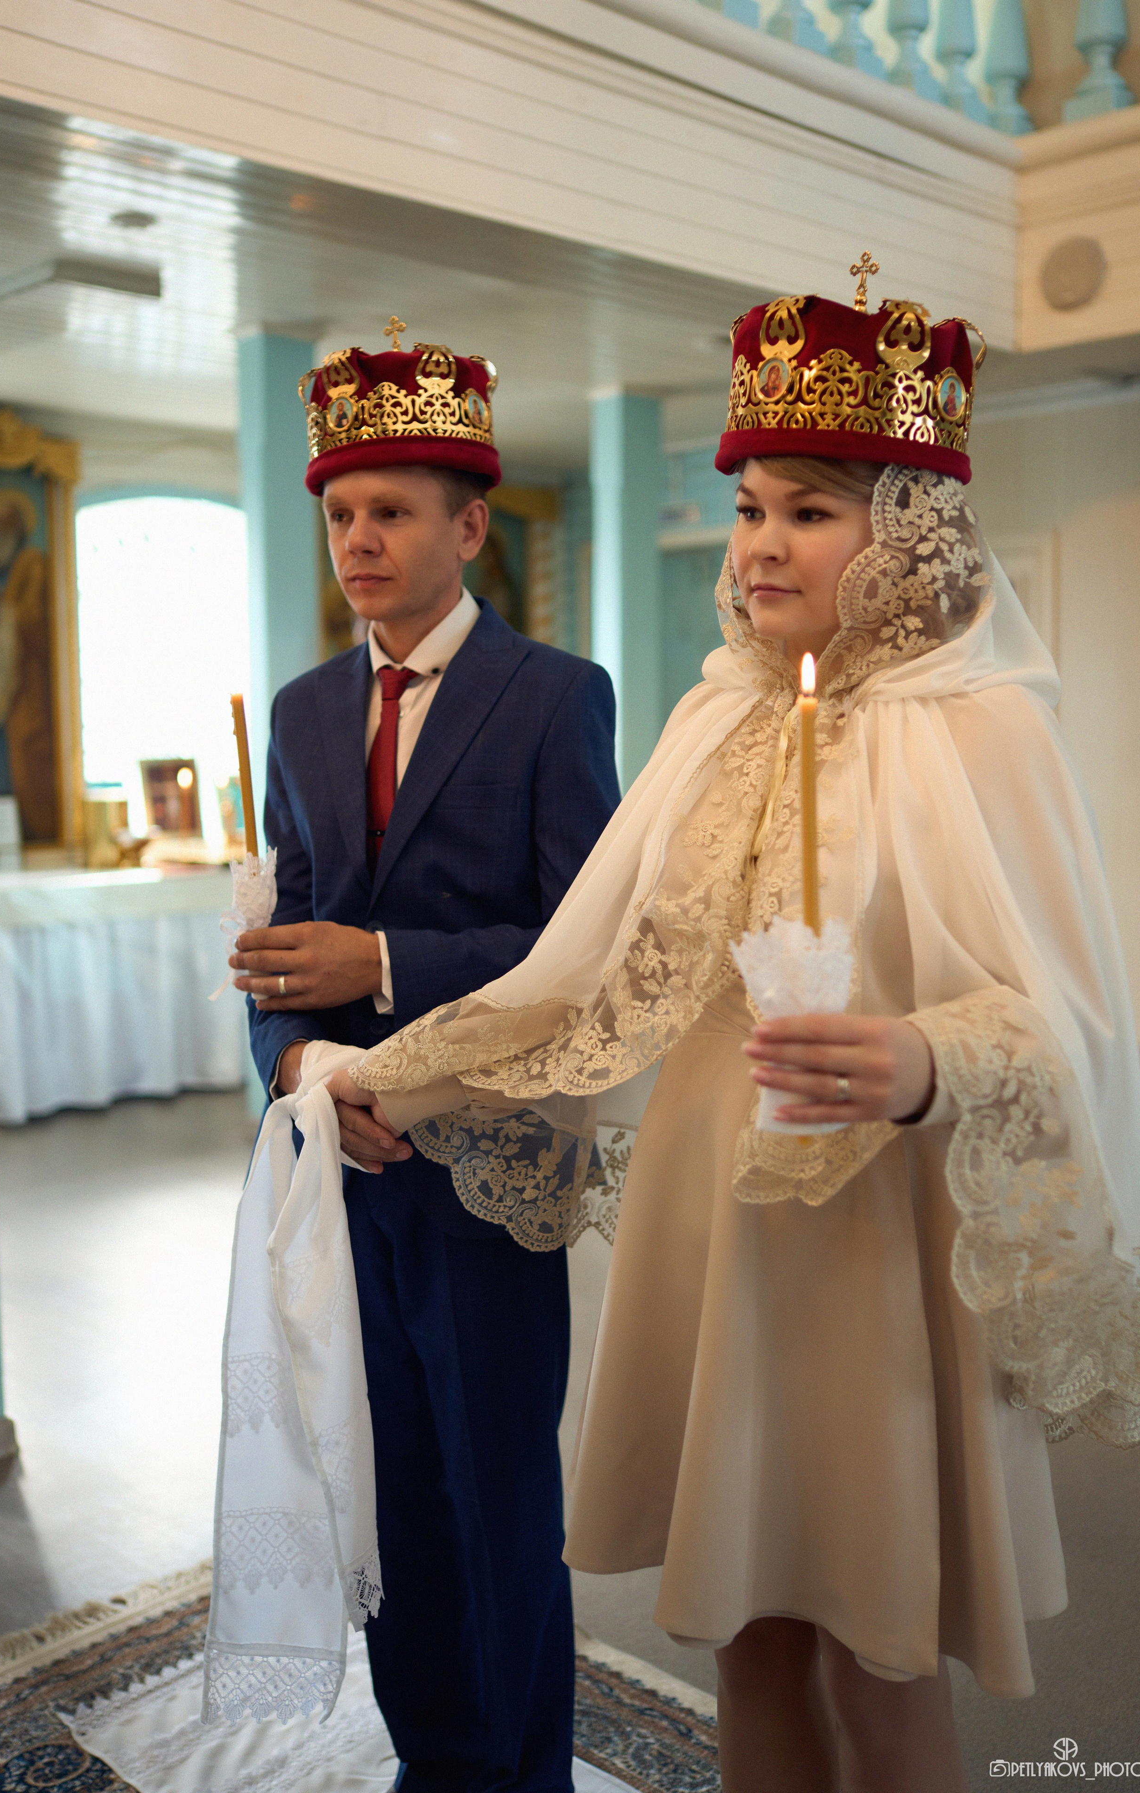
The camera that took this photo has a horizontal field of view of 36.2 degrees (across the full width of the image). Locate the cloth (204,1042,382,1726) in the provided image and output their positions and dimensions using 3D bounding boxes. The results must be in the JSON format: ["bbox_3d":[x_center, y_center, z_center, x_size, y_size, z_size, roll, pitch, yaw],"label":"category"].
[{"bbox_3d":[-0.297,0.526,1.851,0.190,0.747,0.150,1,6,15],"label":"cloth"}]

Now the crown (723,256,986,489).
[{"bbox_3d":[0.248,-0.465,1.528,0.230,0.196,0.230,3,7,0],"label":"crown"}]

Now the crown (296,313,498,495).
[{"bbox_3d":[-0.197,-0.571,2.014,0.230,0.197,0.230,-3,4,0],"label":"crown"}]

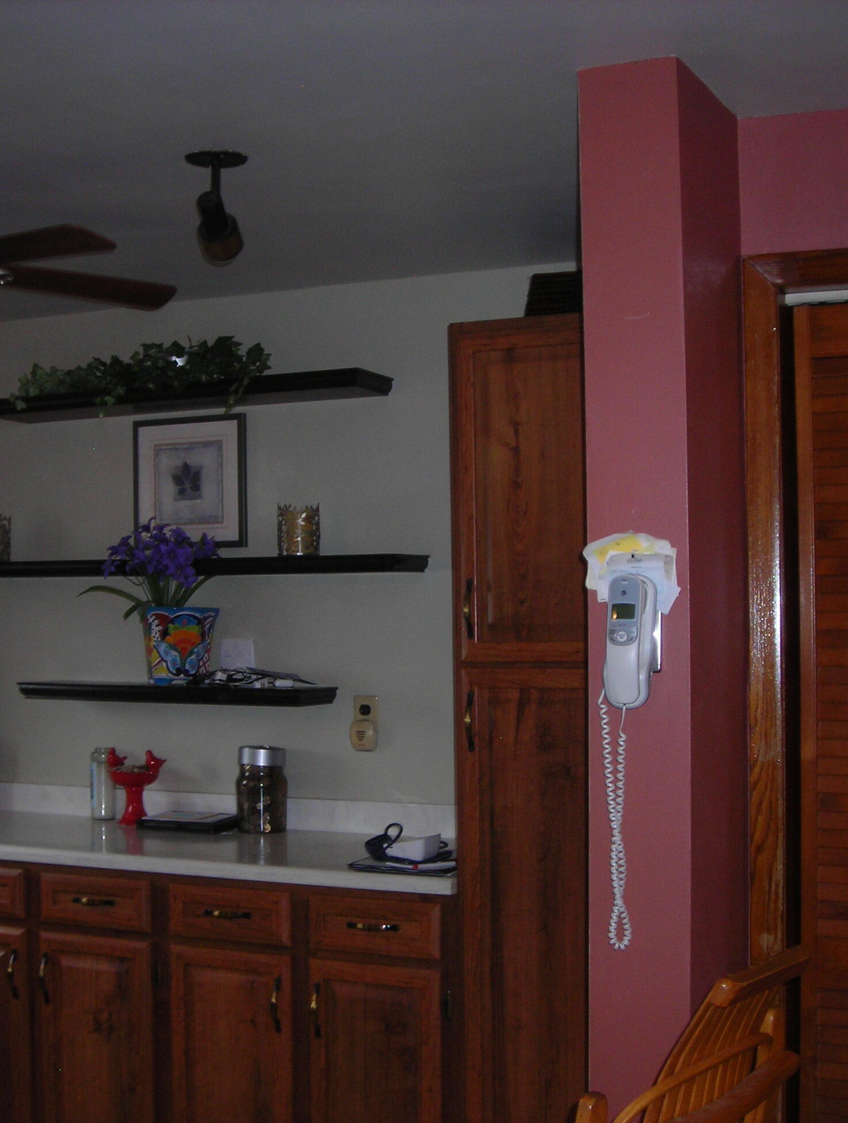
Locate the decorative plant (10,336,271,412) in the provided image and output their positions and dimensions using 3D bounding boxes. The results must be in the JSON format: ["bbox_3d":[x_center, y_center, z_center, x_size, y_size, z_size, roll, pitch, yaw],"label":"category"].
[{"bbox_3d":[-0.824,-0.534,4.838,0.900,0.210,0.220,-1,-2,27],"label":"decorative plant"}]

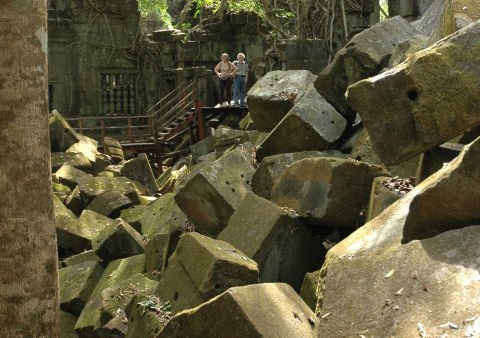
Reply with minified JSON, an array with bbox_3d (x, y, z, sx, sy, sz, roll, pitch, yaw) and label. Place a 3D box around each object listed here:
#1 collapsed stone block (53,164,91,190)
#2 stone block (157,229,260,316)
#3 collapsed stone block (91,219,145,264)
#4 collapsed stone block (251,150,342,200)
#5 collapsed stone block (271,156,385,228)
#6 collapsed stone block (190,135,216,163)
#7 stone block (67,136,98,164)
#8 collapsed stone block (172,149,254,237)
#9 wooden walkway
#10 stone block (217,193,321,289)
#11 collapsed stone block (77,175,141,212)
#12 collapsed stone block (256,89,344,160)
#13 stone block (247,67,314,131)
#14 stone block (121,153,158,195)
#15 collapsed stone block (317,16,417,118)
[{"bbox_3d":[-3.663,0.243,20.500,0.717,0.372,0.634,12,30,3],"label":"collapsed stone block"},{"bbox_3d":[-0.324,1.106,8.860,0.495,0.689,0.693,18,7,-34],"label":"stone block"},{"bbox_3d":[-1.750,1.125,13.370,0.565,0.512,0.685,-46,11,-3],"label":"collapsed stone block"},{"bbox_3d":[0.842,0.115,12.400,1.100,0.600,0.650,3,0,25],"label":"collapsed stone block"},{"bbox_3d":[1.060,0.291,11.400,1.200,0.720,0.650,3,-9,-11],"label":"collapsed stone block"},{"bbox_3d":[-0.710,-0.325,20.500,0.628,0.451,0.490,-25,-44,24],"label":"collapsed stone block"},{"bbox_3d":[-3.963,-0.377,23.000,0.692,0.495,0.602,11,27,-13],"label":"stone block"},{"bbox_3d":[-0.169,0.272,10.800,0.482,0.613,0.906,-48,-10,36],"label":"collapsed stone block"},{"bbox_3d":[-2.569,-1.307,28.300,5.700,2.550,1.900,-2,4,-12],"label":"wooden walkway"},{"bbox_3d":[0.320,0.938,10.180,0.557,0.769,1.118,28,-14,37],"label":"stone block"},{"bbox_3d":[-2.759,0.516,19.300,1.177,0.434,0.715,-2,27,-8],"label":"collapsed stone block"},{"bbox_3d":[0.928,-0.484,13.637,1.057,0.684,0.746,-49,2,42],"label":"collapsed stone block"},{"bbox_3d":[0.662,-0.898,12.800,0.796,0.603,0.605,10,45,36],"label":"stone block"},{"bbox_3d":[-2.258,0.202,20.500,0.644,0.837,0.446,-23,-4,-14],"label":"stone block"},{"bbox_3d":[1.998,-1.602,13.816,1.300,0.583,0.923,-34,-15,-39],"label":"collapsed stone block"}]

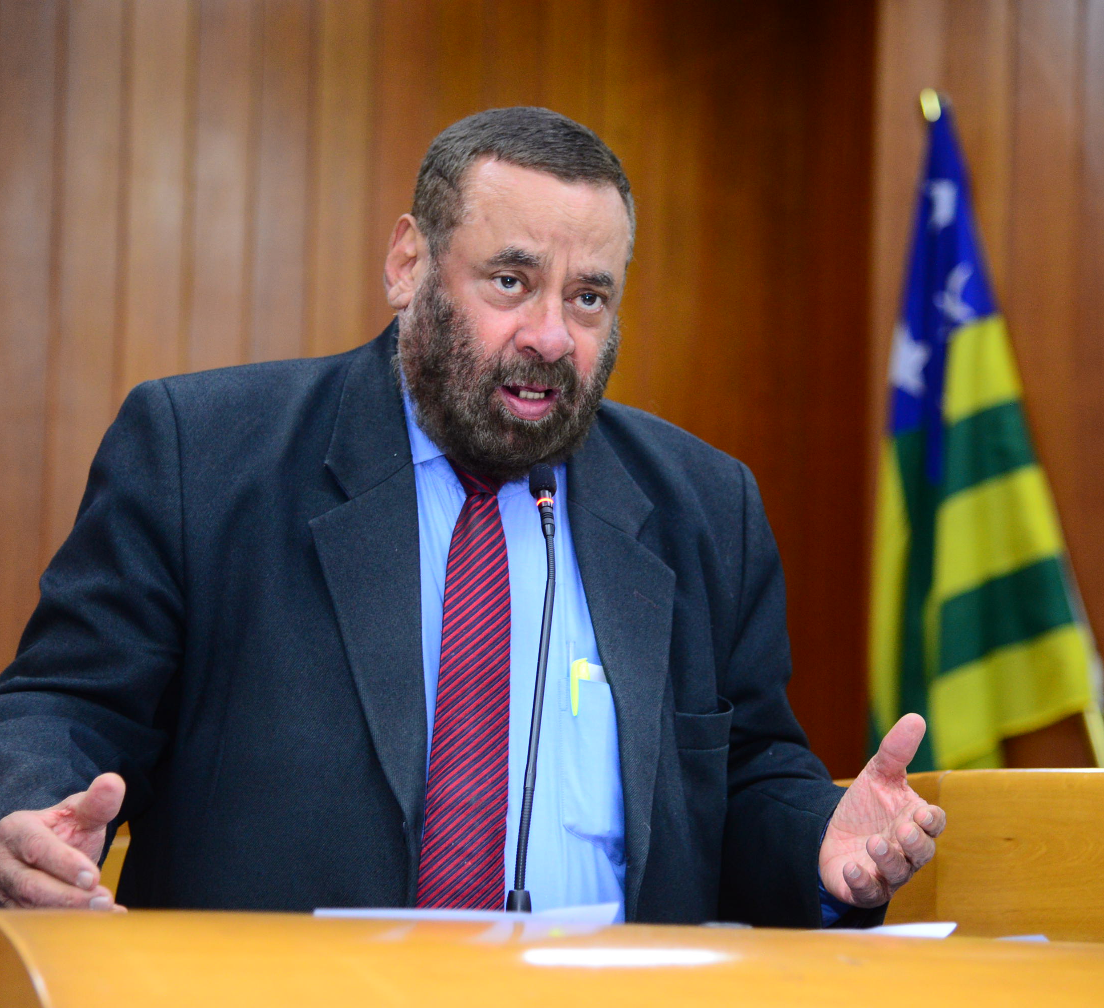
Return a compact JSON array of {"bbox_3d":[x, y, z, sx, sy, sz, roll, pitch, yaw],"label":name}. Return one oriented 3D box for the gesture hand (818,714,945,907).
[{"bbox_3d":[0.218,0.203,2.720,0.090,0.125,0.130,4,-8,-18],"label":"gesture hand"}]

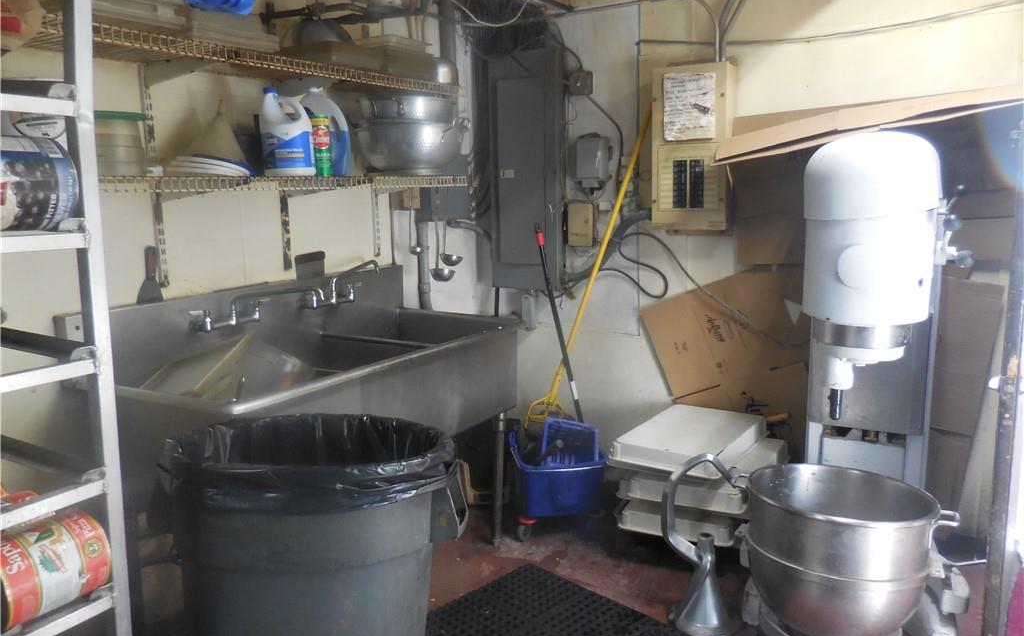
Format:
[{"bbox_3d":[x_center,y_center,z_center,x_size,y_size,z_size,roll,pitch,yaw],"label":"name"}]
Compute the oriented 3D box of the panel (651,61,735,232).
[{"bbox_3d":[0.758,-0.710,3.107,0.315,0.660,0.110,4,11,31],"label":"panel"}]

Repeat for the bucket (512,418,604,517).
[{"bbox_3d":[0.193,0.640,3.314,0.370,0.430,0.460,-3,10,-9],"label":"bucket"}]

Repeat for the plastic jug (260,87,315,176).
[{"bbox_3d":[-0.748,-0.609,2.462,0.172,0.295,0.120,-7,11,-28],"label":"plastic jug"}]

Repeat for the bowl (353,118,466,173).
[{"bbox_3d":[-0.405,-0.656,2.932,0.470,0.210,0.405,1,10,17],"label":"bowl"}]

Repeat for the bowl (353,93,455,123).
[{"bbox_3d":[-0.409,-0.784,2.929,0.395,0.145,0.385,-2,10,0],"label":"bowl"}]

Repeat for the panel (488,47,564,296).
[{"bbox_3d":[0.074,-0.682,3.543,0.354,1.087,0.110,4,11,31],"label":"panel"}]

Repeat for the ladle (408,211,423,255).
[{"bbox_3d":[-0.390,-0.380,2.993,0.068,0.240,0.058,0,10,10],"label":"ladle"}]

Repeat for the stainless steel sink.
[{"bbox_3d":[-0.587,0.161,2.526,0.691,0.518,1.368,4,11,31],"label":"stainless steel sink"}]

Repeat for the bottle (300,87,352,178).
[{"bbox_3d":[-0.667,-0.660,2.670,0.175,0.320,0.130,-6,11,-25],"label":"bottle"}]

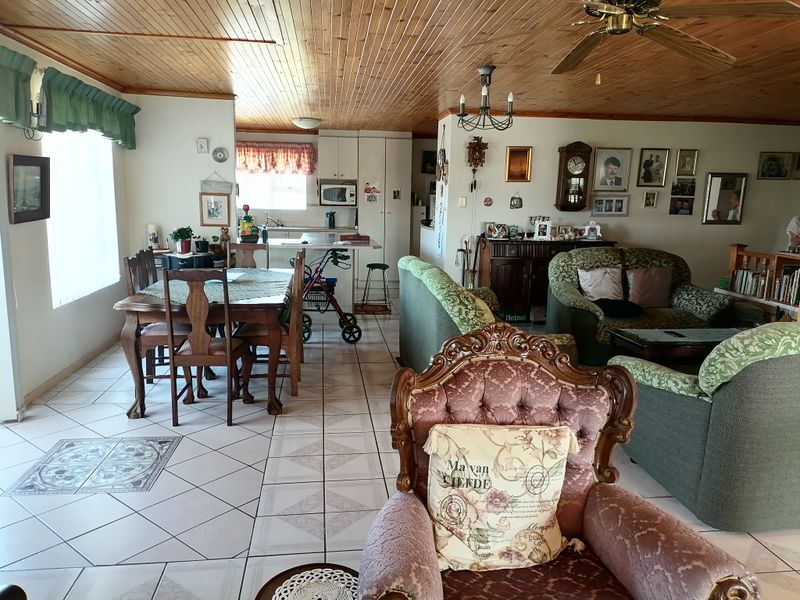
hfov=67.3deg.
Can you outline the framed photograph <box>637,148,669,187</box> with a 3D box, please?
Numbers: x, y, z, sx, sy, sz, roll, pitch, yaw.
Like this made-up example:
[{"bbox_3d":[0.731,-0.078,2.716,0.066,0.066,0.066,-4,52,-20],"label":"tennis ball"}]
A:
[{"bbox_3d":[3.225,-1.677,7.638,0.386,0.479,0.031,0,10,-7],"label":"framed photograph"}]

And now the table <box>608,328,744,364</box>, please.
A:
[{"bbox_3d":[2.273,0.503,4.572,1.200,0.460,0.560,0,10,-7],"label":"table"}]

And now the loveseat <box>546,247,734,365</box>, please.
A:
[{"bbox_3d":[2.211,0.055,5.499,1.428,0.923,0.982,-1,10,-7],"label":"loveseat"}]

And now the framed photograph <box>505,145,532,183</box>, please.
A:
[{"bbox_3d":[1.519,-1.725,7.659,0.337,0.441,0.030,-1,10,-7],"label":"framed photograph"}]

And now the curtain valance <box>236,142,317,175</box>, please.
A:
[{"bbox_3d":[-2.019,-2.251,9.587,1.378,0.500,0.120,0,10,-7],"label":"curtain valance"}]

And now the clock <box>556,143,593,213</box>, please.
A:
[{"bbox_3d":[2.231,-1.582,7.706,0.437,0.873,0.170,-1,10,-7],"label":"clock"}]

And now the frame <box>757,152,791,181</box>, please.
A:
[{"bbox_3d":[4.899,-1.742,7.845,0.473,0.351,0.031,0,10,-7],"label":"frame"}]

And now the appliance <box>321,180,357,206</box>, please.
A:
[{"bbox_3d":[-0.972,-1.655,9.522,0.564,0.329,0.400,0,10,-7],"label":"appliance"}]

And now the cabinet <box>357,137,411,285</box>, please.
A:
[{"bbox_3d":[-0.275,-1.388,9.530,0.818,2.313,0.601,0,10,-7],"label":"cabinet"}]

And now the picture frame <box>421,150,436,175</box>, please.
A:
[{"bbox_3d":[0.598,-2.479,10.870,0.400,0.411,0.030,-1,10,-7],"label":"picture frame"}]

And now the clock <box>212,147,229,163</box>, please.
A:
[{"bbox_3d":[-1.898,-1.538,6.366,0.166,0.165,0.030,0,10,-7],"label":"clock"}]

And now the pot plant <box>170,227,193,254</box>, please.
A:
[{"bbox_3d":[-2.278,-0.625,6.292,0.246,0.289,0.250,0,10,-7],"label":"pot plant"}]

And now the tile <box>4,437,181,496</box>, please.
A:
[{"bbox_3d":[-1.610,0.878,3.251,0.688,0.012,0.666,-1,10,-7],"label":"tile"}]

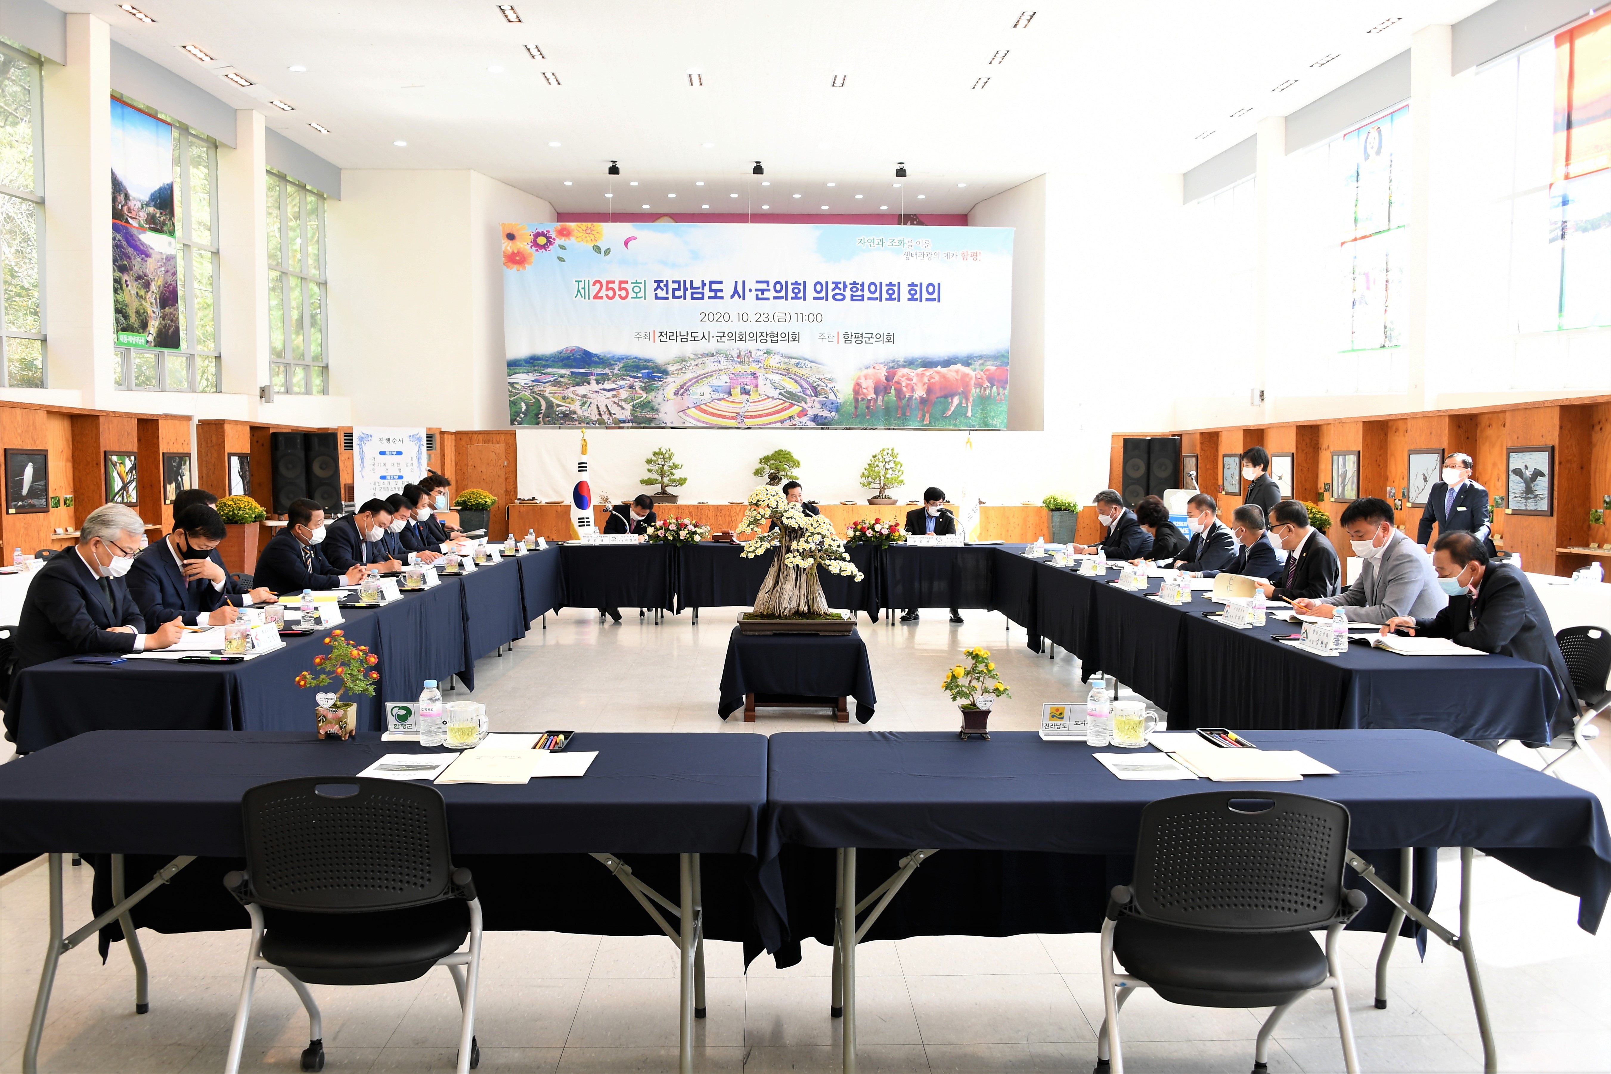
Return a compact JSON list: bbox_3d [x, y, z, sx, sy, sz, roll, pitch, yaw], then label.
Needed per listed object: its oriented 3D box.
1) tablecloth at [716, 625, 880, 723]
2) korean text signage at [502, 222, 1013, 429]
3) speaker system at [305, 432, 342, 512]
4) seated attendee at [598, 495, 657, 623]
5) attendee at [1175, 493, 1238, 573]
[{"bbox_3d":[-0.049,0.800,7.488,0.920,0.445,0.950,0,3,-2],"label":"tablecloth"},{"bbox_3d":[-0.691,-3.175,19.142,7.678,3.052,0.060,0,3,-2],"label":"korean text signage"},{"bbox_3d":[-6.510,-0.858,16.900,0.490,1.110,0.460,-1,4,-18],"label":"speaker system"},{"bbox_3d":[-1.766,0.194,12.423,0.580,1.198,0.950,-1,3,-10],"label":"seated attendee"},{"bbox_3d":[2.782,0.349,8.760,0.660,1.303,0.530,-1,3,-14],"label":"attendee"}]

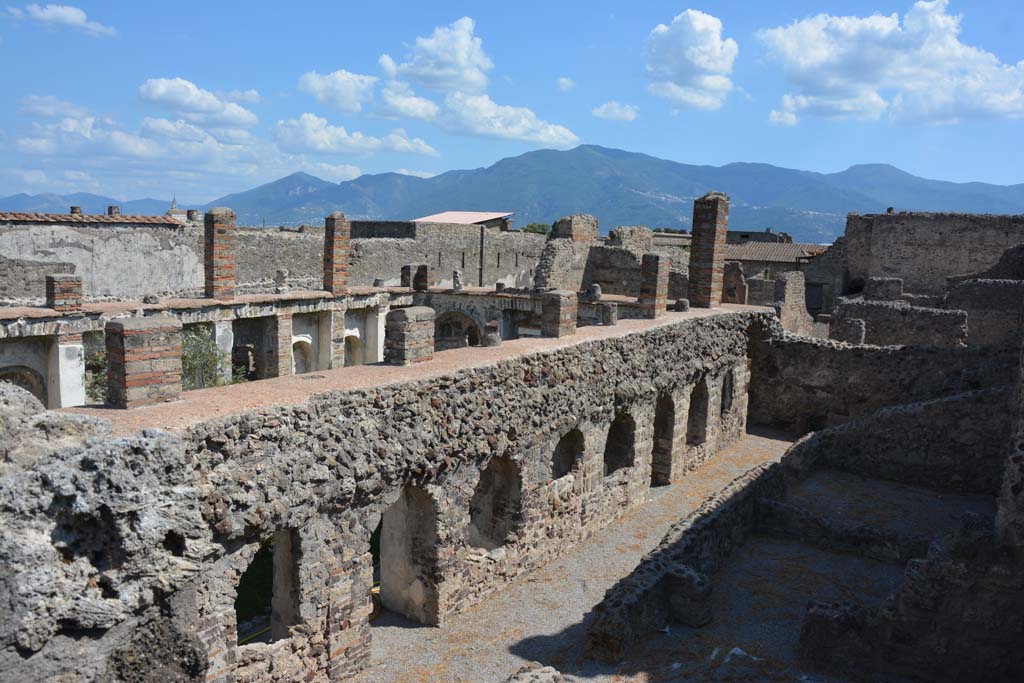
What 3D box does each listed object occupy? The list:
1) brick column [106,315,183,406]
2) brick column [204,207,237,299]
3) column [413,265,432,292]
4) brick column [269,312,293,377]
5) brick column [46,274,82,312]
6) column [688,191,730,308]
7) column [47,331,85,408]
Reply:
[{"bbox_3d":[-3.082,0.159,6.452,0.300,0.697,0.499,8,10,34],"label":"brick column"},{"bbox_3d":[-7.344,-2.208,19.295,0.348,2.310,0.609,6,9,34],"label":"brick column"},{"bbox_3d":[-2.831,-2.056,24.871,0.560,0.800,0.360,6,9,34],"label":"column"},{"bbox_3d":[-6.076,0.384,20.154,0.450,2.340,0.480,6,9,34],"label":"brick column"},{"bbox_3d":[-8.385,-0.935,14.392,0.305,0.668,0.499,8,10,34],"label":"brick column"},{"bbox_3d":[4.421,-2.041,17.307,0.523,2.490,0.630,8,10,34],"label":"column"},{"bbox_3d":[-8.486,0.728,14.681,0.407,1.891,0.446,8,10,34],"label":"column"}]

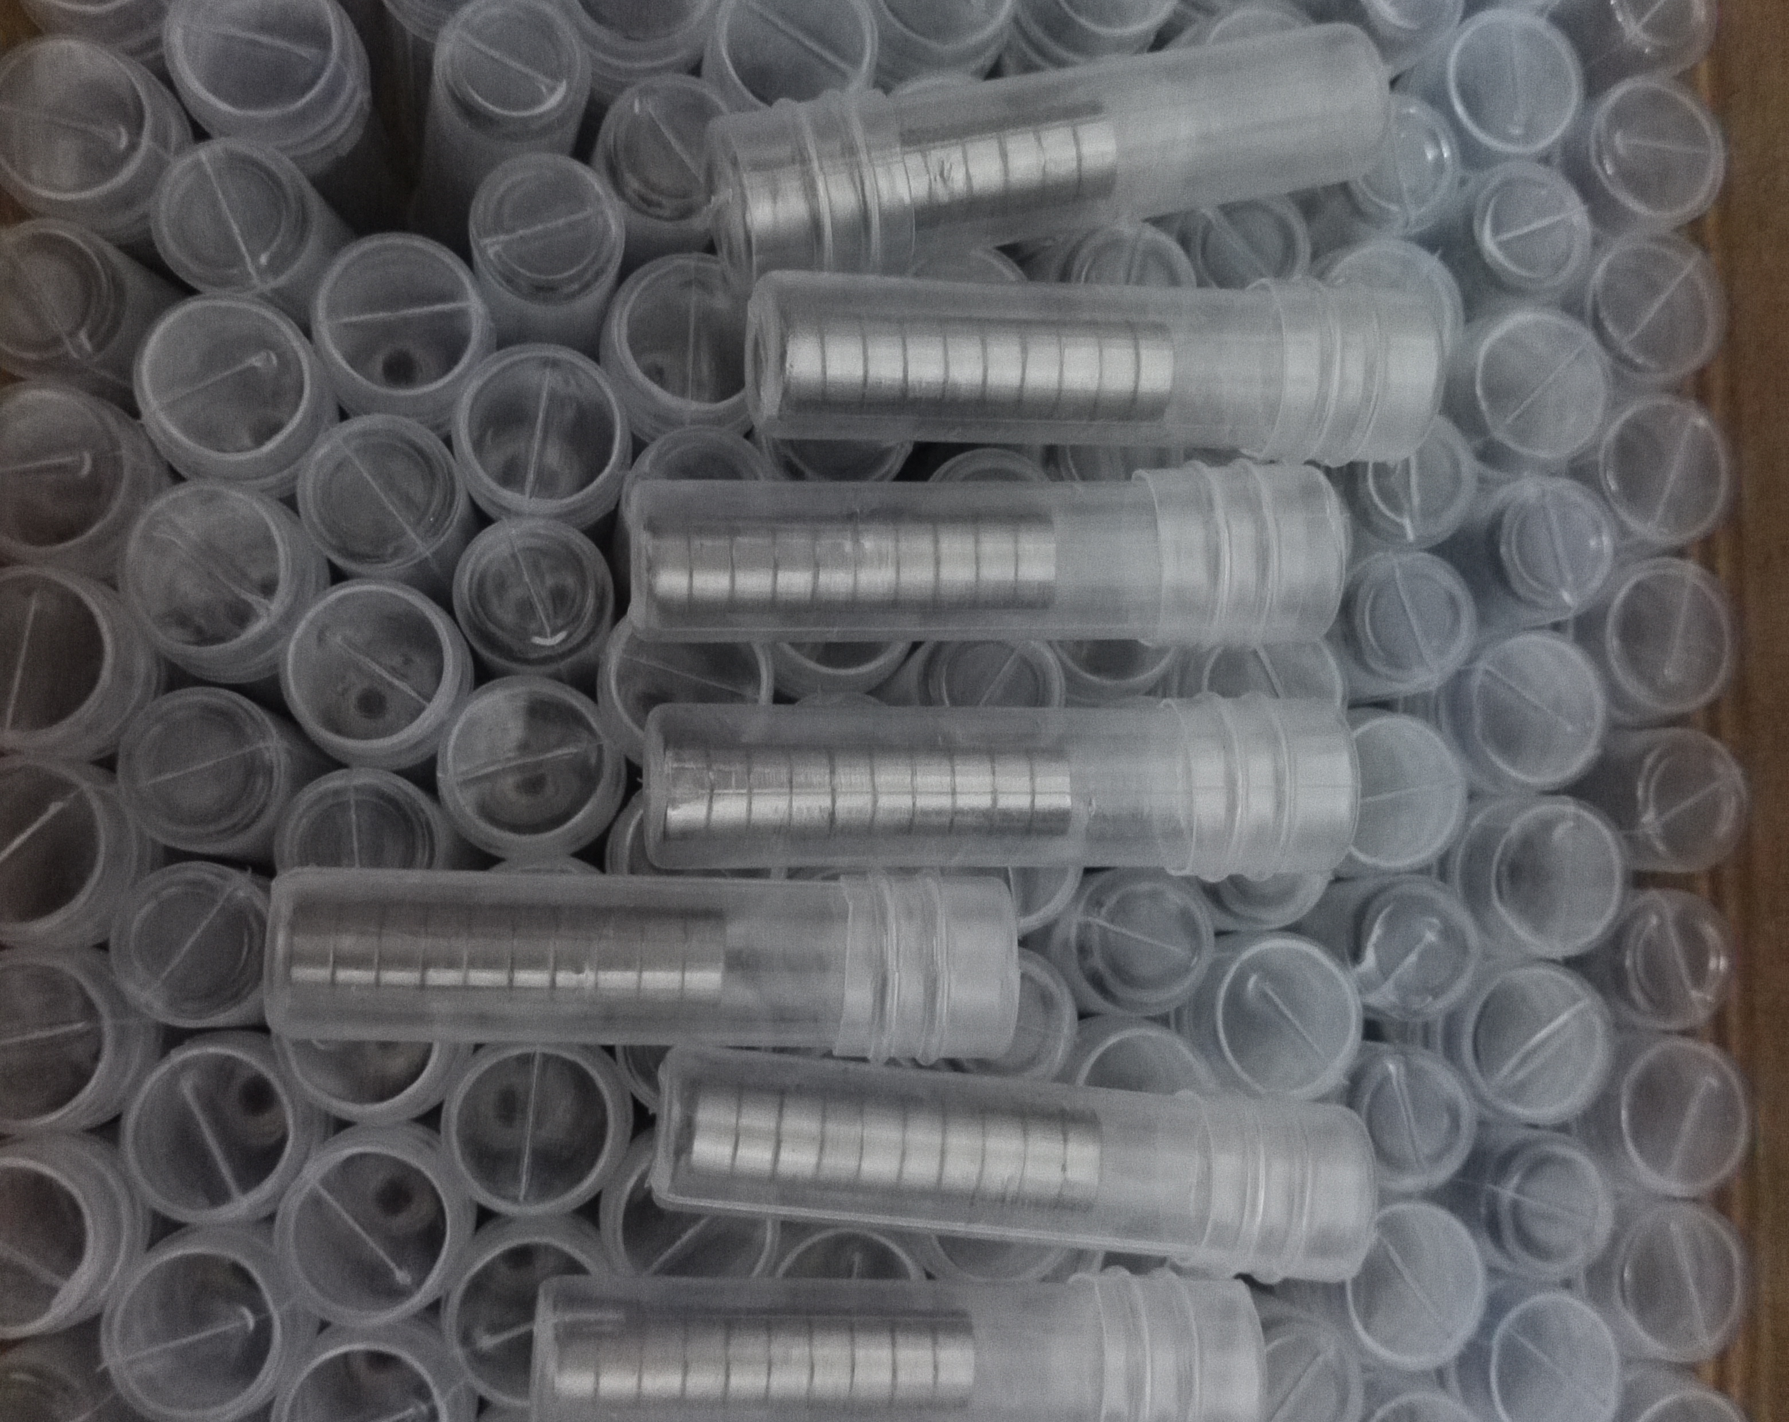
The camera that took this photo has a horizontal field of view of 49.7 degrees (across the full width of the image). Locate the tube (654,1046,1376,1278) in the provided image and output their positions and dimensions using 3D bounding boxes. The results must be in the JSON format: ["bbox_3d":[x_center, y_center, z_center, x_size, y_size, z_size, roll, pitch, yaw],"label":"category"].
[{"bbox_3d":[0.014,0.055,0.235,0.085,0.021,0.021,7,82,-4],"label":"tube"}]

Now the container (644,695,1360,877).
[{"bbox_3d":[0.013,0.009,0.236,0.085,0.021,0.021,0,83,-7],"label":"container"}]

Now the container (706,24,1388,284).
[{"bbox_3d":[0.019,-0.070,0.244,0.085,0.021,0.021,-12,84,-6],"label":"container"}]

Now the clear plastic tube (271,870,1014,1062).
[{"bbox_3d":[-0.029,0.030,0.228,0.085,0.021,0.021,2,82,-8],"label":"clear plastic tube"}]

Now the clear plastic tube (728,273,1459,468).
[{"bbox_3d":[0.025,-0.043,0.242,0.085,0.021,0.021,0,83,-12],"label":"clear plastic tube"}]

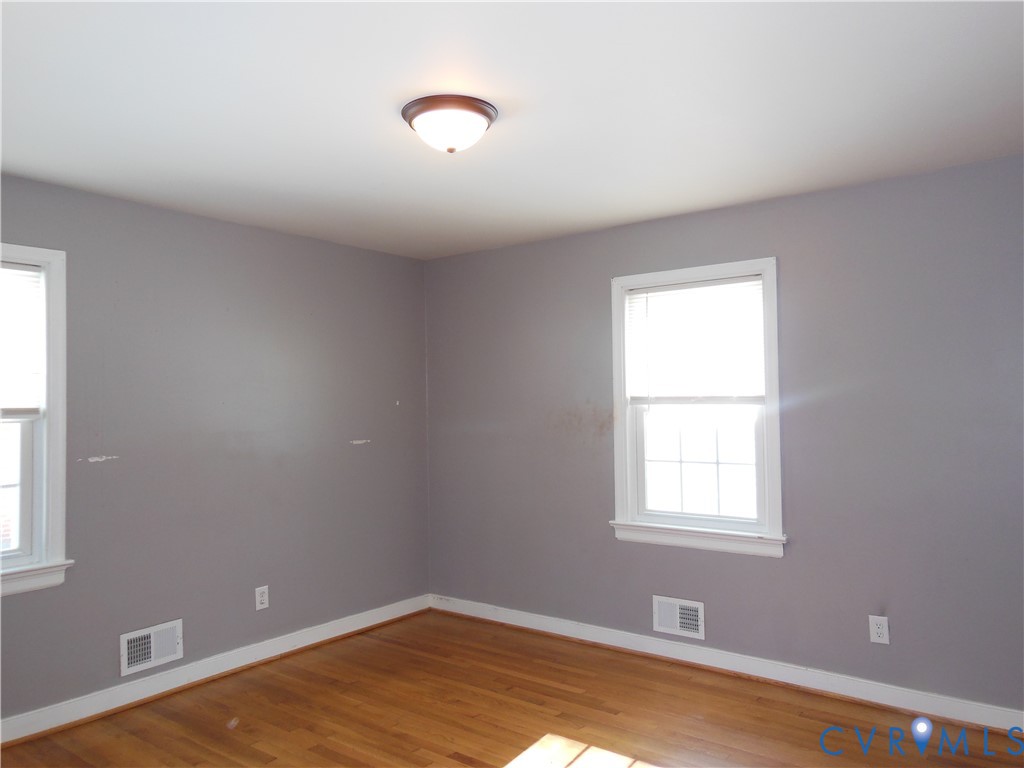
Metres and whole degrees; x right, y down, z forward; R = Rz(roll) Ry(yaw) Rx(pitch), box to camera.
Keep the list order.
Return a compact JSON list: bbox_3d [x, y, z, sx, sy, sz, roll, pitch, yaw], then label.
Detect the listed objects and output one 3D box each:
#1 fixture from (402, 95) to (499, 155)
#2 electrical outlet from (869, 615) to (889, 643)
[{"bbox_3d":[-0.217,-0.884,2.612,0.340,0.138,0.340,-1,-2,0],"label":"fixture"},{"bbox_3d":[1.680,1.126,3.382,0.077,0.121,0.010,-2,-2,37],"label":"electrical outlet"}]

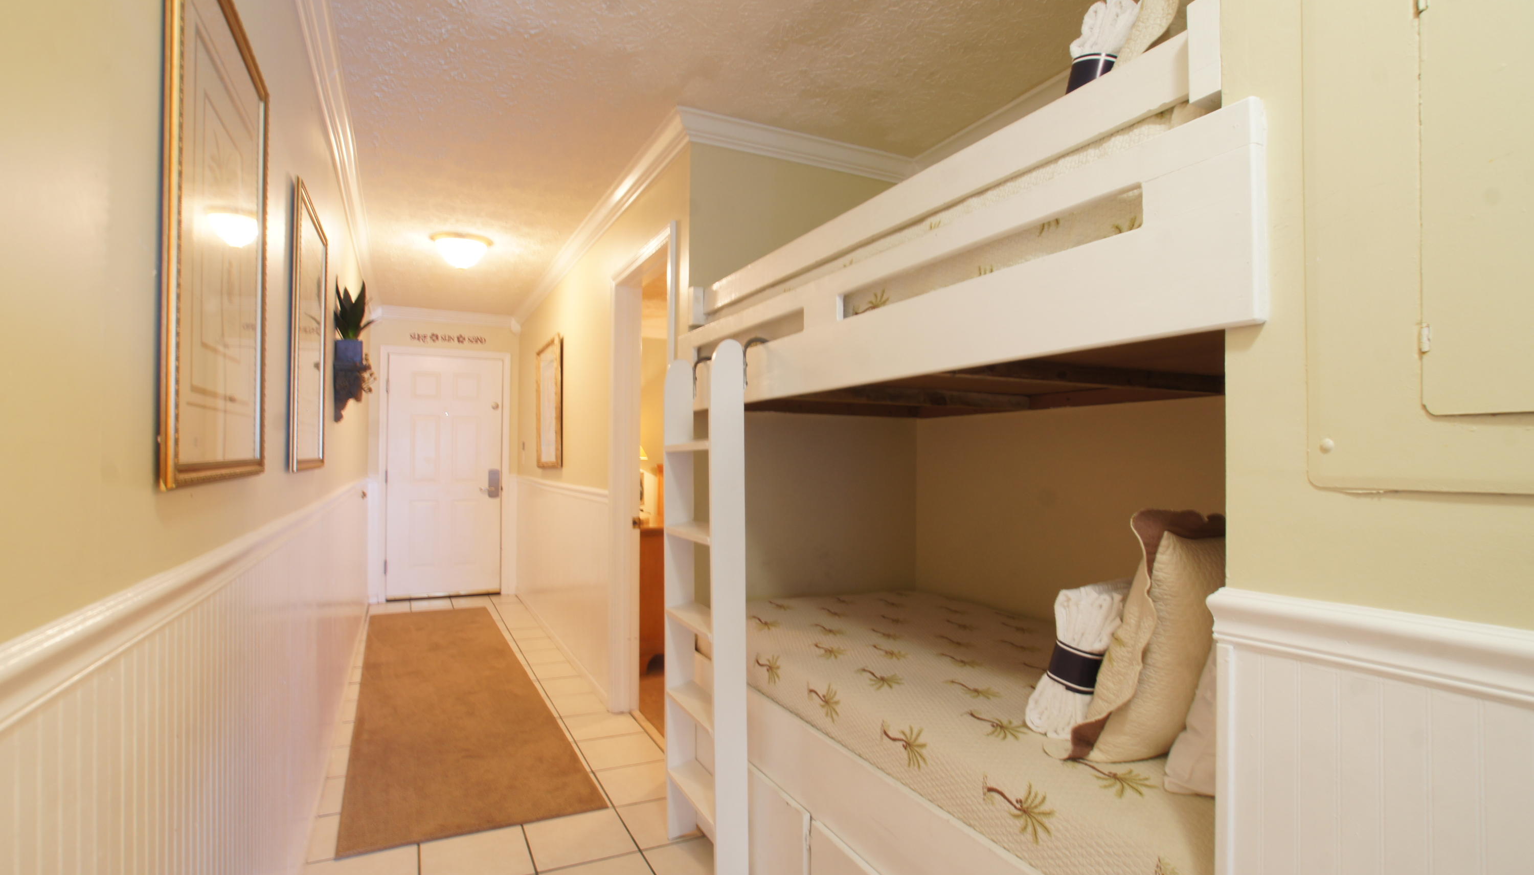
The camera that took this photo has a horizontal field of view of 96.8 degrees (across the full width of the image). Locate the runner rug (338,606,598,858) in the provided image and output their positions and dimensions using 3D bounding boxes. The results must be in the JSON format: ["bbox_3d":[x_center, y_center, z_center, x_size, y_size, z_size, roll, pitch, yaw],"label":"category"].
[{"bbox_3d":[-1.774,1.315,3.760,0.810,0.010,3.567,1,-2,-29],"label":"runner rug"}]

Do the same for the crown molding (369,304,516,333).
[{"bbox_3d":[-2.734,-1.039,5.883,1.138,0.085,0.085,1,-2,-28],"label":"crown molding"}]

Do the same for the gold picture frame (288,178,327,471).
[{"bbox_3d":[-1.258,-0.265,1.869,0.035,0.695,0.650,1,-2,-28],"label":"gold picture frame"}]

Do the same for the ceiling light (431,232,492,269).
[{"bbox_3d":[-1.758,-1.052,3.920,0.325,0.170,0.325,1,-2,-28],"label":"ceiling light"}]

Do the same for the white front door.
[{"bbox_3d":[-2.769,0.337,5.884,0.905,2.060,0.045,1,-2,-28],"label":"white front door"}]

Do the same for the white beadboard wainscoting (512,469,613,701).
[{"bbox_3d":[-1.484,0.827,4.677,0.030,1.043,3.070,1,-2,-28],"label":"white beadboard wainscoting"}]

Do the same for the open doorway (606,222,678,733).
[{"bbox_3d":[-0.496,0.252,2.958,0.140,2.095,0.888,1,-2,-28],"label":"open doorway"}]

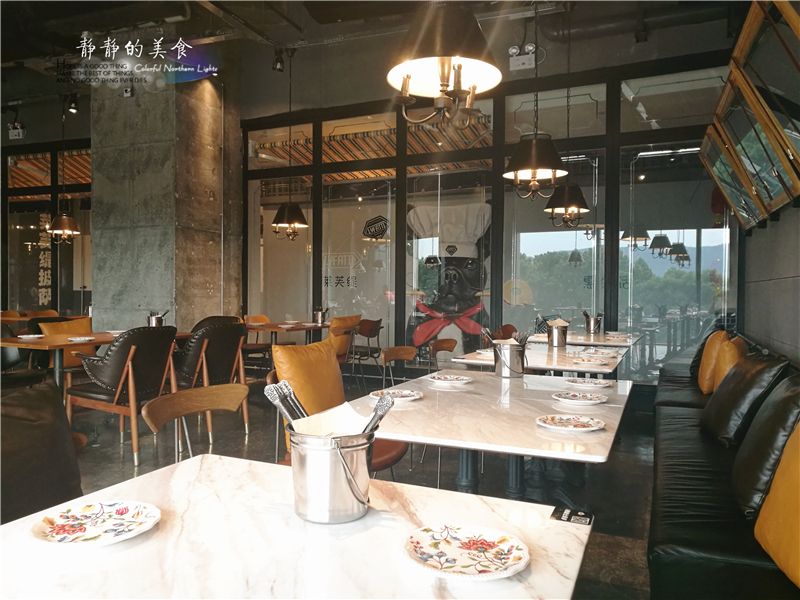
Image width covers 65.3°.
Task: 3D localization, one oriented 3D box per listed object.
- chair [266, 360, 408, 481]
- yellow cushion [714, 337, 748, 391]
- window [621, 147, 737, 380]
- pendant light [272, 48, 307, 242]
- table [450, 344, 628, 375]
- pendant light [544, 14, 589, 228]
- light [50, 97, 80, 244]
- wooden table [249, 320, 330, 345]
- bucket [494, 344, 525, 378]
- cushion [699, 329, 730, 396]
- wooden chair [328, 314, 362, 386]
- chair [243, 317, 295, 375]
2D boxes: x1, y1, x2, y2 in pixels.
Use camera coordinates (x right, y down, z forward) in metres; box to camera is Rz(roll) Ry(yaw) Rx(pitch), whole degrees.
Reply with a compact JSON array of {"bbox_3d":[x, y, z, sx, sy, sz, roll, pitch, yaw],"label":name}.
[{"bbox_3d":[-0.241,0.665,2.589,0.500,0.760,0.500,1,1,22],"label":"chair"},{"bbox_3d":[2.019,0.426,3.880,0.160,0.430,0.430,22,9,22],"label":"yellow cushion"},{"bbox_3d":[2.429,-0.309,5.429,0.940,2.080,0.070,0,1,24],"label":"window"},{"bbox_3d":[-1.057,-1.508,6.131,0.360,1.860,0.360,0,1,0],"label":"pendant light"},{"bbox_3d":[0.833,0.667,3.466,0.760,0.750,1.200,1,1,23],"label":"table"},{"bbox_3d":[1.322,-1.387,4.862,0.360,1.690,0.360,1,1,23],"label":"pendant light"},{"bbox_3d":[-3.414,-1.318,6.350,0.335,1.500,0.335,0,1,24],"label":"light"},{"bbox_3d":[-1.115,0.615,6.289,0.760,0.750,1.200,1,1,23],"label":"wooden table"},{"bbox_3d":[0.426,0.239,2.430,0.125,0.128,0.125,0,1,0],"label":"bucket"},{"bbox_3d":[2.148,0.417,4.249,0.160,0.430,0.430,22,9,22],"label":"cushion"},{"bbox_3d":[-0.639,0.602,5.665,0.500,0.800,0.460,0,1,24],"label":"wooden chair"},{"bbox_3d":[-1.495,0.583,6.958,0.500,0.790,0.480,1,1,23],"label":"chair"}]

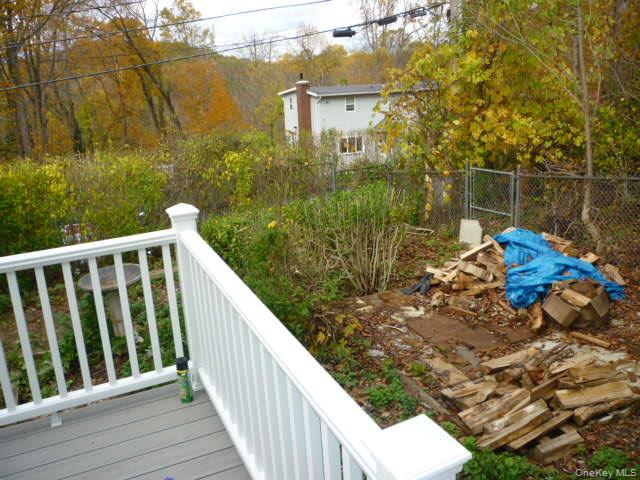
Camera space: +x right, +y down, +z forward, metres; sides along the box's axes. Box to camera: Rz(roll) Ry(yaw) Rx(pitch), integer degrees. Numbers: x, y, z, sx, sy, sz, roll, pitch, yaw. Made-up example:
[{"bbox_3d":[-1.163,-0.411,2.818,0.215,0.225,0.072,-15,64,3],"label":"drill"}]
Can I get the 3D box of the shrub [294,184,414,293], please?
[{"bbox_3d":[0.362,-0.026,5.981,1.342,1.236,1.150,-2,17,0],"label":"shrub"}]

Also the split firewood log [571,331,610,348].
[{"bbox_3d":[2.347,0.869,4.657,0.070,0.060,0.318,-16,22,-39],"label":"split firewood log"}]

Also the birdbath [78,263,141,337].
[{"bbox_3d":[-1.729,0.579,4.556,0.530,0.622,0.530,-2,17,0],"label":"birdbath"}]

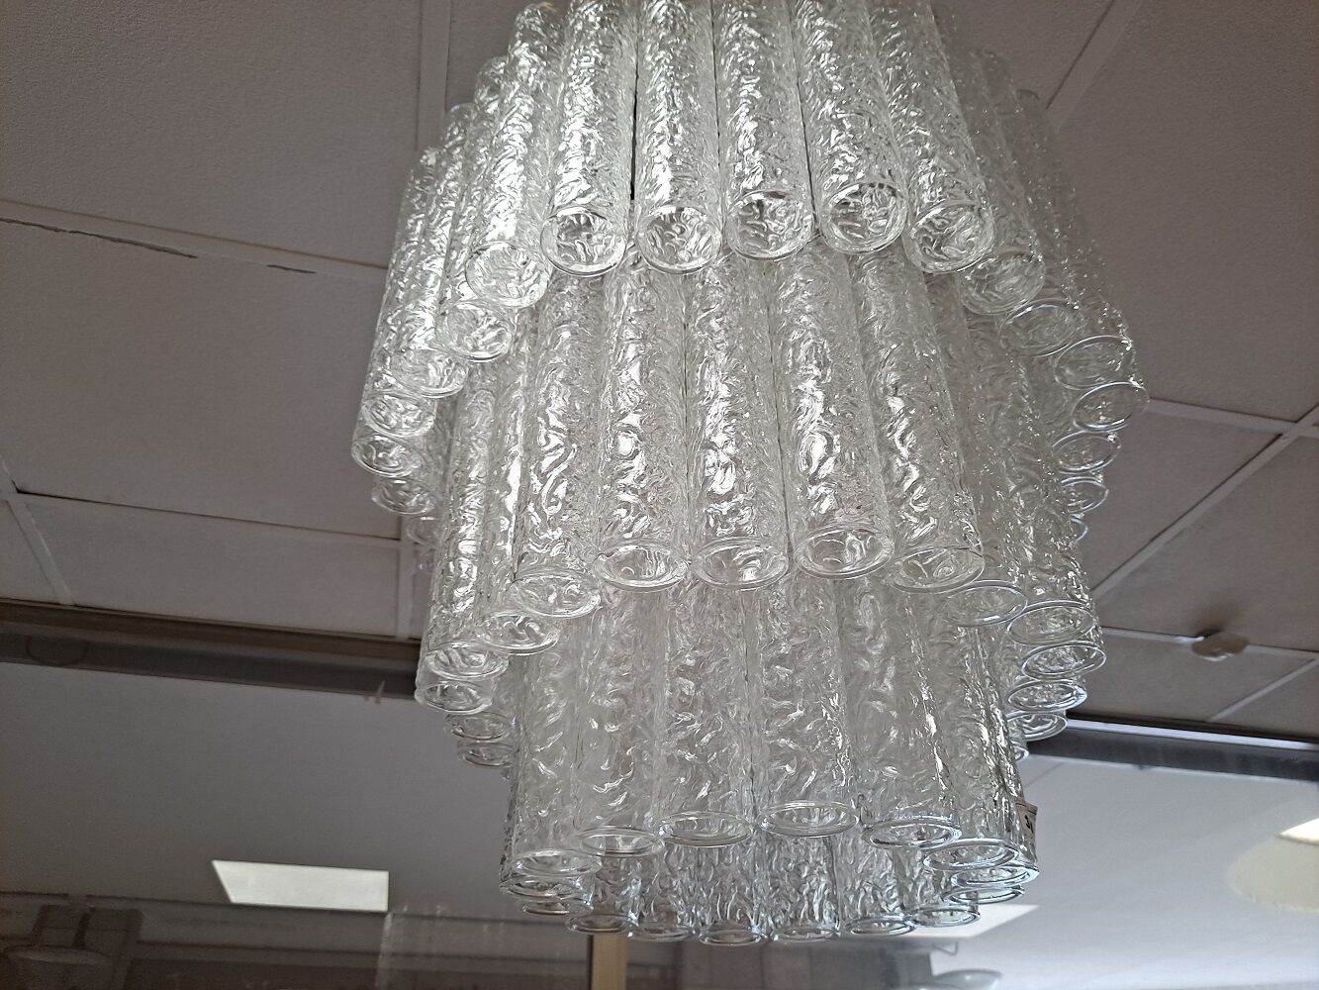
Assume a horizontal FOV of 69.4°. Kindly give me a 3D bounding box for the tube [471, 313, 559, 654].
[{"bbox_3d":[-0.086,-0.034,0.655,0.051,0.288,0.051,0,-36,0],"label":"tube"}]

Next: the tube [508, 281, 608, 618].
[{"bbox_3d":[-0.056,-0.057,0.614,0.051,0.281,0.051,0,-37,0],"label":"tube"}]

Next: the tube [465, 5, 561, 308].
[{"bbox_3d":[-0.099,-0.262,0.702,0.053,0.299,0.053,0,-36,0],"label":"tube"}]

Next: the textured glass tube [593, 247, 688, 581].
[{"bbox_3d":[-0.010,-0.077,0.596,0.051,0.288,0.051,0,-36,0],"label":"textured glass tube"}]

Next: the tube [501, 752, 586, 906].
[{"bbox_3d":[-0.075,0.131,0.700,0.053,0.299,0.053,2,-36,-3],"label":"tube"}]

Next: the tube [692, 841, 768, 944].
[{"bbox_3d":[0.053,0.210,0.780,0.051,0.281,0.051,0,-35,0],"label":"tube"}]

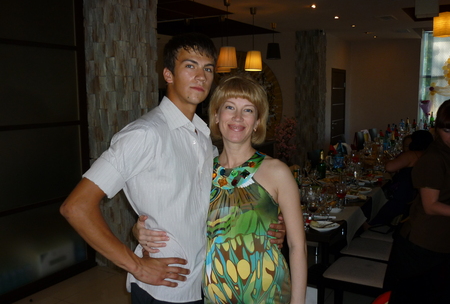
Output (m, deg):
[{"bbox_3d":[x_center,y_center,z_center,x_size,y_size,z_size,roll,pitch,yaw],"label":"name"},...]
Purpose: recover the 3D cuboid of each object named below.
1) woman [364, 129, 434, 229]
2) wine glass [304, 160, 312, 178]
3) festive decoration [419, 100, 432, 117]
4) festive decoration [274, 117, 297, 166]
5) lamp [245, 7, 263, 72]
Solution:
[{"bbox_3d":[1.660,0.436,4.096,0.720,1.260,0.520,4,9,30],"label":"woman"},{"bbox_3d":[0.873,0.174,4.480,0.075,0.188,0.075,4,9,30],"label":"wine glass"},{"bbox_3d":[4.064,-0.878,8.700,0.280,0.360,0.280,4,9,30],"label":"festive decoration"},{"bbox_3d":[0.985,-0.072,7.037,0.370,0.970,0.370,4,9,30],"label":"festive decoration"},{"bbox_3d":[0.370,-1.459,5.590,0.222,0.803,0.222,0,8,0],"label":"lamp"}]

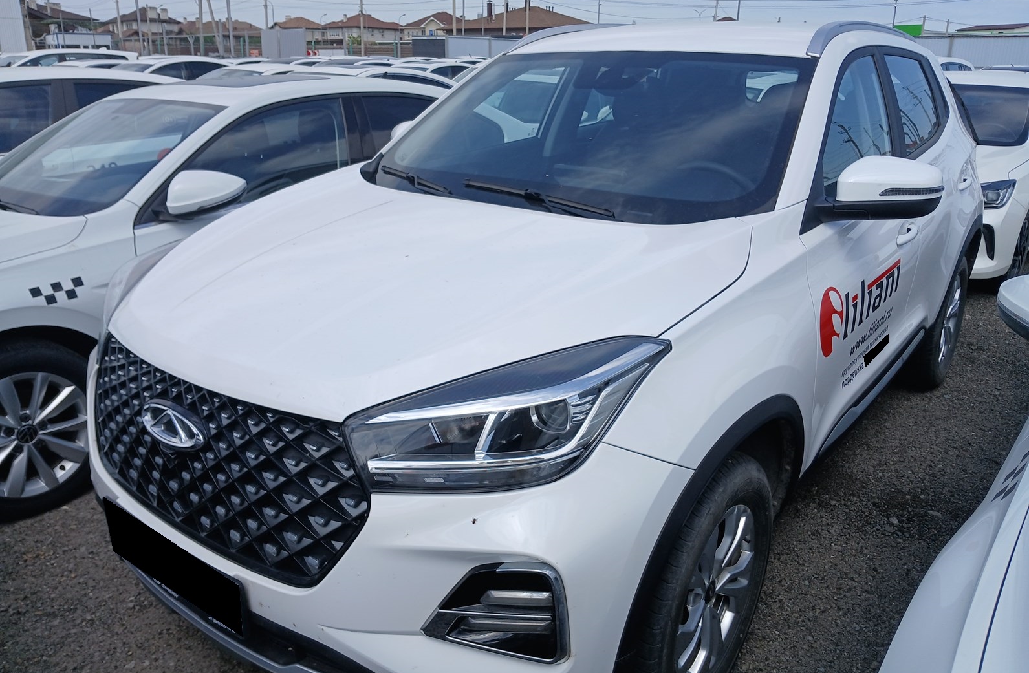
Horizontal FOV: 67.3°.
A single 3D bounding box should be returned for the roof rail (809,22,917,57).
[{"bbox_3d":[1.326,-1.101,2.871,0.105,0.130,1.620,15,25,35],"label":"roof rail"}]

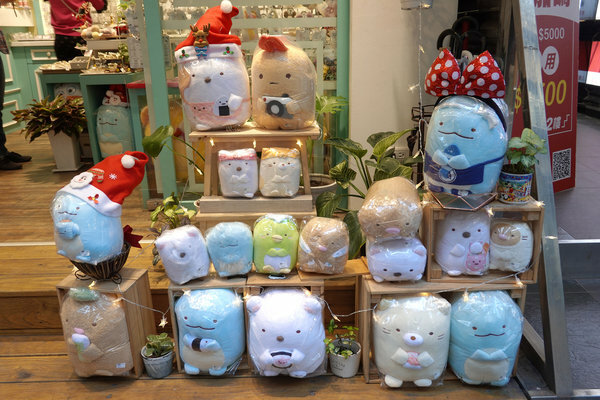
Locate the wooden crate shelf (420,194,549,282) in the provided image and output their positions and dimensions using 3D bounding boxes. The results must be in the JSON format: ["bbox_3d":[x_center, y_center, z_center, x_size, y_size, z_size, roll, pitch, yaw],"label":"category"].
[{"bbox_3d":[0.541,0.112,1.565,0.313,0.232,0.155,0,16,5],"label":"wooden crate shelf"}]

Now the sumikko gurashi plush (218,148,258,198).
[{"bbox_3d":[-0.218,-0.095,1.846,0.138,0.173,0.105,-3,16,-4],"label":"sumikko gurashi plush"}]

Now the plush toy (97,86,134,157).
[{"bbox_3d":[-1.380,-0.577,3.915,0.245,0.521,0.190,-1,16,3],"label":"plush toy"}]

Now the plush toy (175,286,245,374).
[{"bbox_3d":[-0.304,0.454,1.772,0.224,0.285,0.179,0,18,5],"label":"plush toy"}]

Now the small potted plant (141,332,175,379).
[{"bbox_3d":[-0.486,0.528,1.779,0.114,0.150,0.114,-1,18,0],"label":"small potted plant"}]

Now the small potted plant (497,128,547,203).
[{"bbox_3d":[0.647,-0.102,1.510,0.125,0.216,0.120,-1,16,0],"label":"small potted plant"}]

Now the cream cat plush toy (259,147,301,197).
[{"bbox_3d":[-0.077,-0.108,2.033,0.158,0.190,0.123,-4,18,-7],"label":"cream cat plush toy"}]

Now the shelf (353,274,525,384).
[{"bbox_3d":[0.464,0.417,1.743,0.500,0.338,0.157,-2,18,-2],"label":"shelf"}]

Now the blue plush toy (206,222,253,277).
[{"bbox_3d":[-0.237,0.168,1.748,0.146,0.175,0.117,-10,19,-3],"label":"blue plush toy"}]

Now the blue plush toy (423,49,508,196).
[{"bbox_3d":[0.471,-0.221,1.476,0.225,0.405,0.175,9,19,32],"label":"blue plush toy"}]

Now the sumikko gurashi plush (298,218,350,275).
[{"bbox_3d":[0.072,0.138,1.582,0.153,0.170,0.122,-1,16,2],"label":"sumikko gurashi plush"}]

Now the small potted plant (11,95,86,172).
[{"bbox_3d":[-1.748,-0.480,3.754,0.504,0.515,0.448,-1,18,0],"label":"small potted plant"}]

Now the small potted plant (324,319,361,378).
[{"bbox_3d":[0.149,0.497,1.756,0.121,0.193,0.115,-1,18,0],"label":"small potted plant"}]

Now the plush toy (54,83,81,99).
[{"bbox_3d":[-1.820,-0.749,4.122,0.230,0.360,0.200,-3,16,-6],"label":"plush toy"}]

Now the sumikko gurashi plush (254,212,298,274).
[{"bbox_3d":[-0.080,0.151,1.757,0.149,0.196,0.116,-2,18,-3],"label":"sumikko gurashi plush"}]

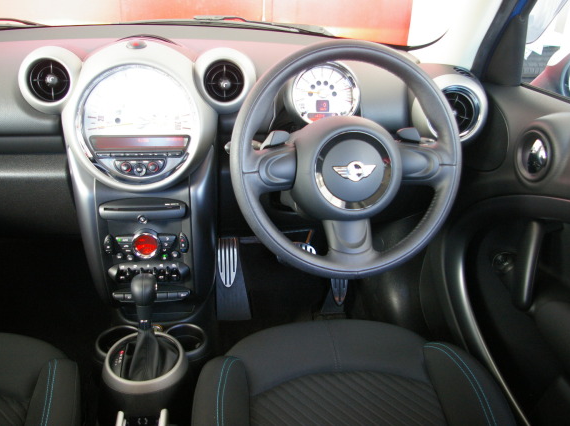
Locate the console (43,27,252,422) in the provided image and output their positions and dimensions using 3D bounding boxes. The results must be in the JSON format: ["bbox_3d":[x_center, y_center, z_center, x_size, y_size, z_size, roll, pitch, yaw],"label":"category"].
[{"bbox_3d":[-0.263,0.027,0.957,0.310,0.620,0.420,-2,25,-7],"label":"console"}]

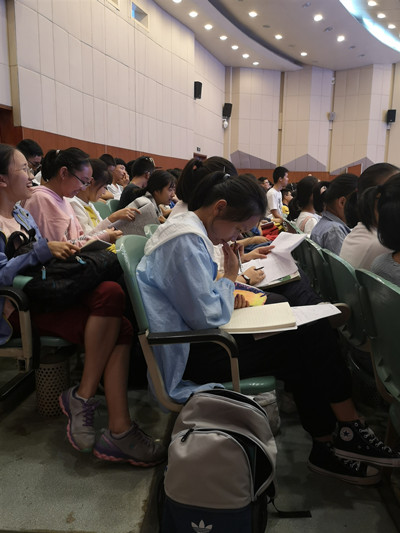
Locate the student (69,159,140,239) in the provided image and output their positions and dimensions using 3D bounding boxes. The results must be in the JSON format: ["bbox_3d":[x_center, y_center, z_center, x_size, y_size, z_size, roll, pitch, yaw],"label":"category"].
[{"bbox_3d":[-0.460,0.002,2.397,0.720,1.200,0.480,3,10,13],"label":"student"}]

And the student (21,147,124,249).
[{"bbox_3d":[-0.531,0.057,2.021,0.720,1.220,0.500,3,10,13],"label":"student"}]

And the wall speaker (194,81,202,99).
[{"bbox_3d":[-0.067,-6.898,16.315,0.290,0.620,0.350,13,14,26],"label":"wall speaker"}]

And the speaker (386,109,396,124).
[{"bbox_3d":[9.193,-7.208,19.982,0.380,0.610,0.320,2,16,8],"label":"speaker"}]

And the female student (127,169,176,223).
[{"bbox_3d":[-0.319,-0.079,2.931,0.740,1.180,0.480,3,10,13],"label":"female student"}]

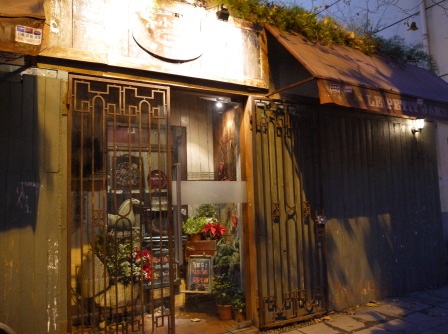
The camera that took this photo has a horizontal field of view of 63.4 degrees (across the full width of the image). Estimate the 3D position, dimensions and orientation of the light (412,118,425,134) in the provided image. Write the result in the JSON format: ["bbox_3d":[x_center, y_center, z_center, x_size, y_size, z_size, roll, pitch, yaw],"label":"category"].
[{"bbox_3d":[2.902,-0.634,5.408,0.140,0.290,0.210,1,-5,-29],"label":"light"}]

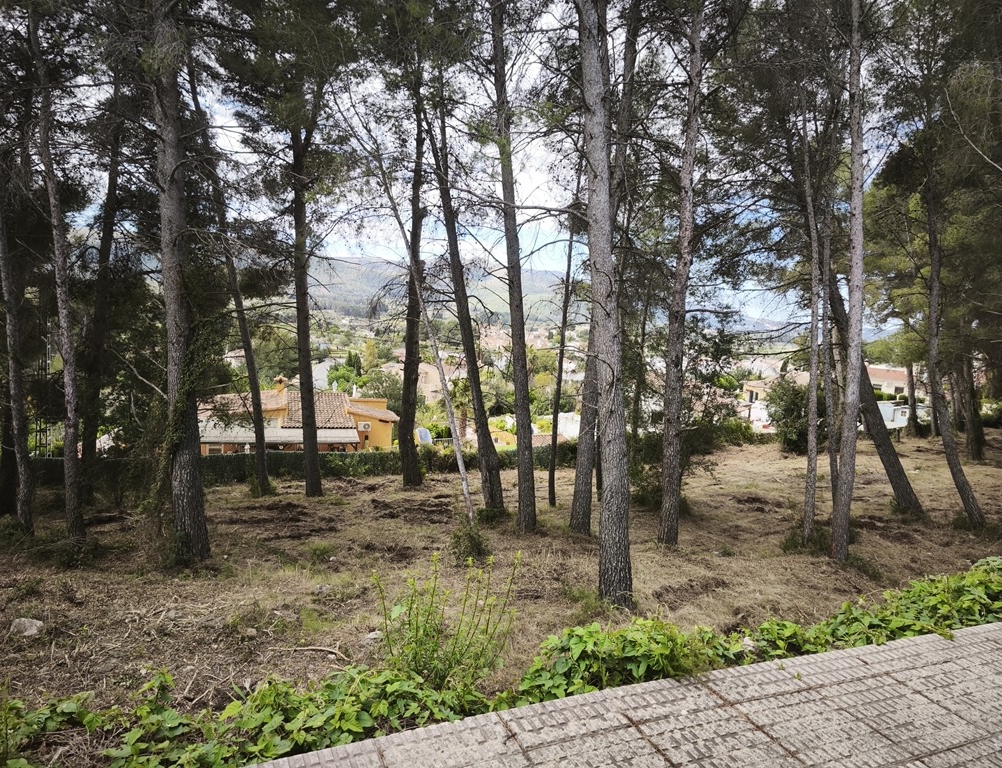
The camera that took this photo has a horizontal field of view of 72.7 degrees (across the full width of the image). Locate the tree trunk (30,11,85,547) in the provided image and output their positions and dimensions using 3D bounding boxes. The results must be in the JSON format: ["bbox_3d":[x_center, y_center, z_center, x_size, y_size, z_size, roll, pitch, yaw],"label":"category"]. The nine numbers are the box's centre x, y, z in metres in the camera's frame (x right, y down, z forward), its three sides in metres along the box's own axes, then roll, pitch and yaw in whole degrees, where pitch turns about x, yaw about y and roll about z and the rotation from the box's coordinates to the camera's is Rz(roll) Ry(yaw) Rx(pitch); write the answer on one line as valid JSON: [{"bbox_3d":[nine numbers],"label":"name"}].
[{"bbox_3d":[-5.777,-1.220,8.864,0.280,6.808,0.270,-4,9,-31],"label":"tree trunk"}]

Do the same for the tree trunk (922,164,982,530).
[{"bbox_3d":[7.190,-0.574,11.000,0.501,6.041,0.320,-11,6,1],"label":"tree trunk"}]

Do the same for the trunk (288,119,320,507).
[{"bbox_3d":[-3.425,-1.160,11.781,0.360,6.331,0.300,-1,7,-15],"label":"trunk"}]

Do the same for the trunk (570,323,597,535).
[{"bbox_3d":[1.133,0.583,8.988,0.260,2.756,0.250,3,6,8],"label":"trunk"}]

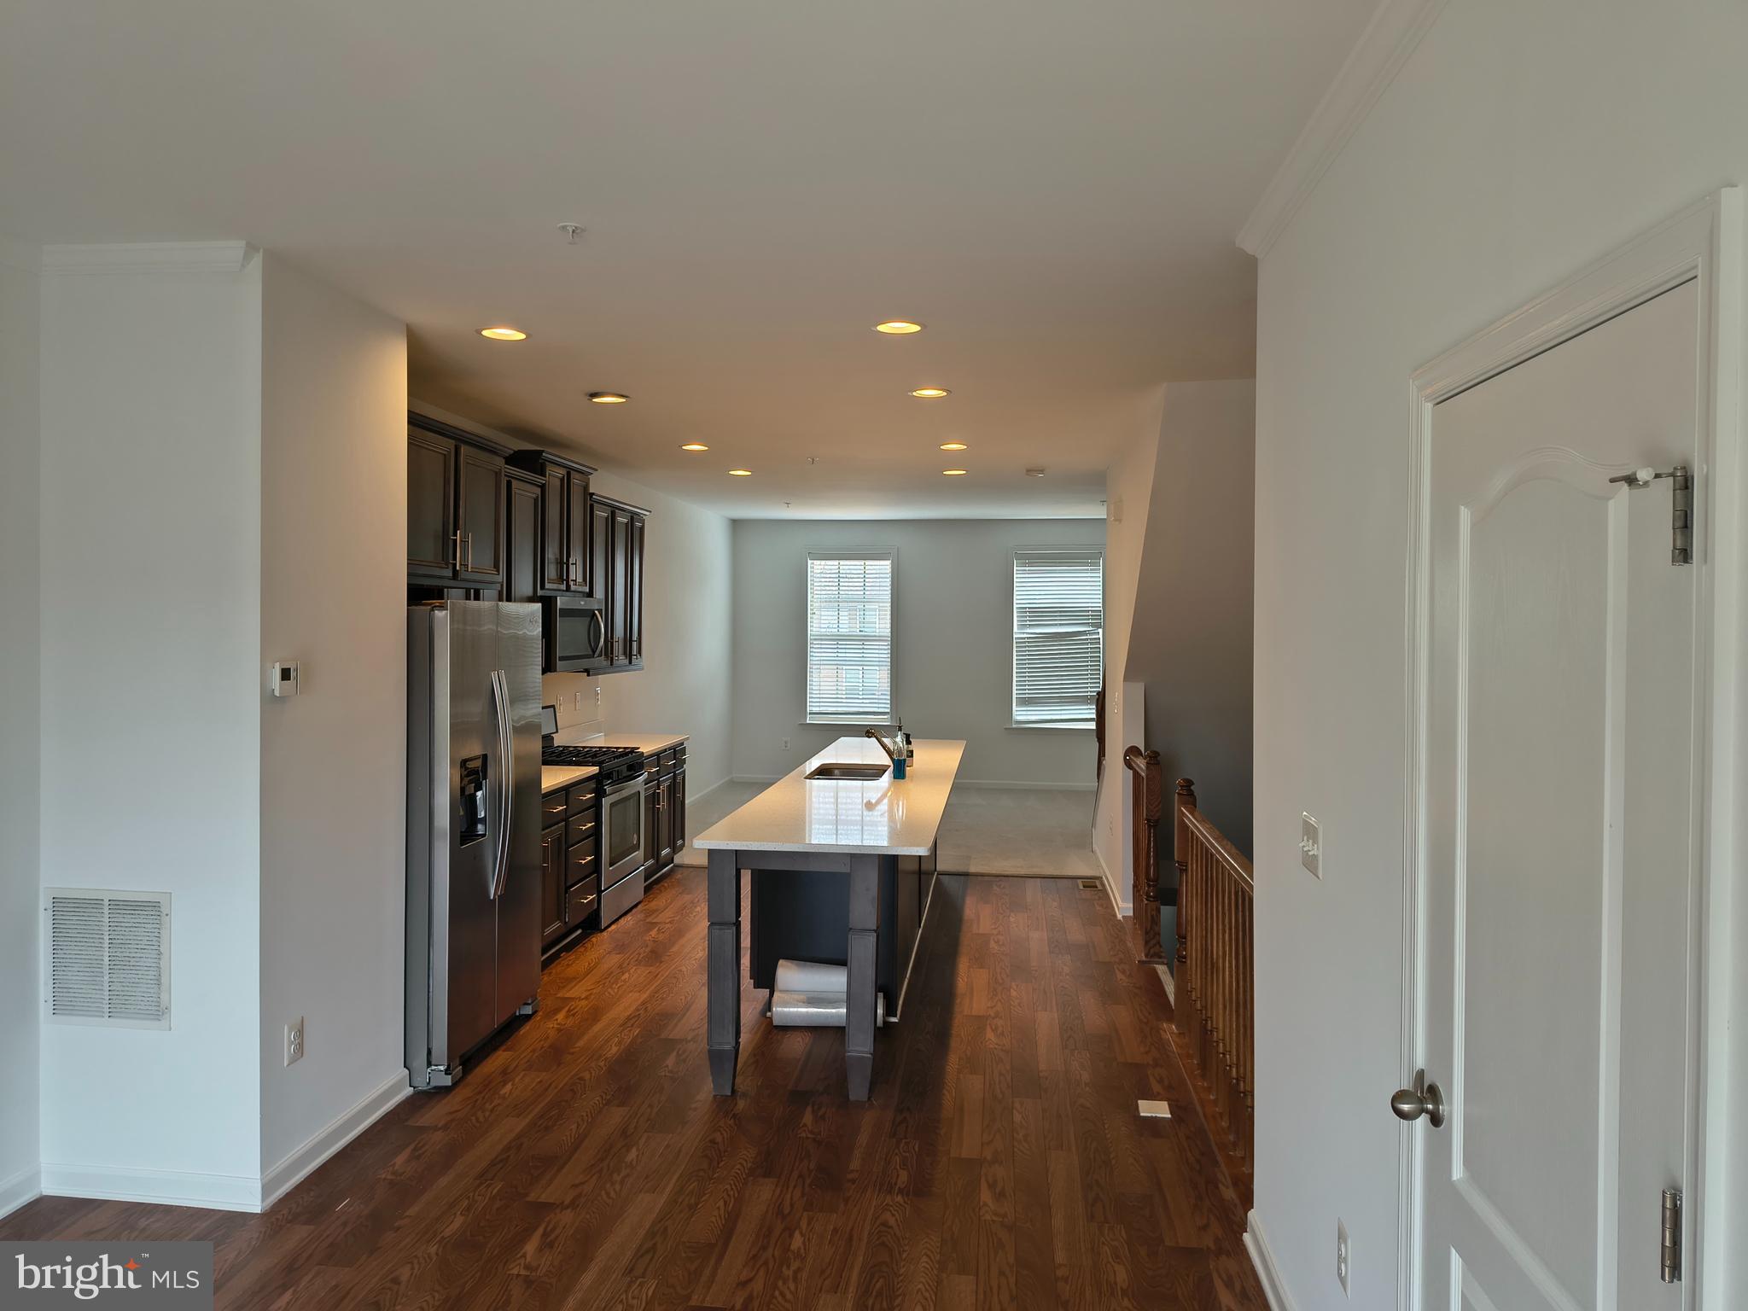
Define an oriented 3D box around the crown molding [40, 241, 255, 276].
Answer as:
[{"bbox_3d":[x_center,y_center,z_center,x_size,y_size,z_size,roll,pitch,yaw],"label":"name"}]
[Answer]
[{"bbox_3d":[-2.068,-1.111,3.403,0.660,0.080,0.077,1,2,6],"label":"crown molding"}]

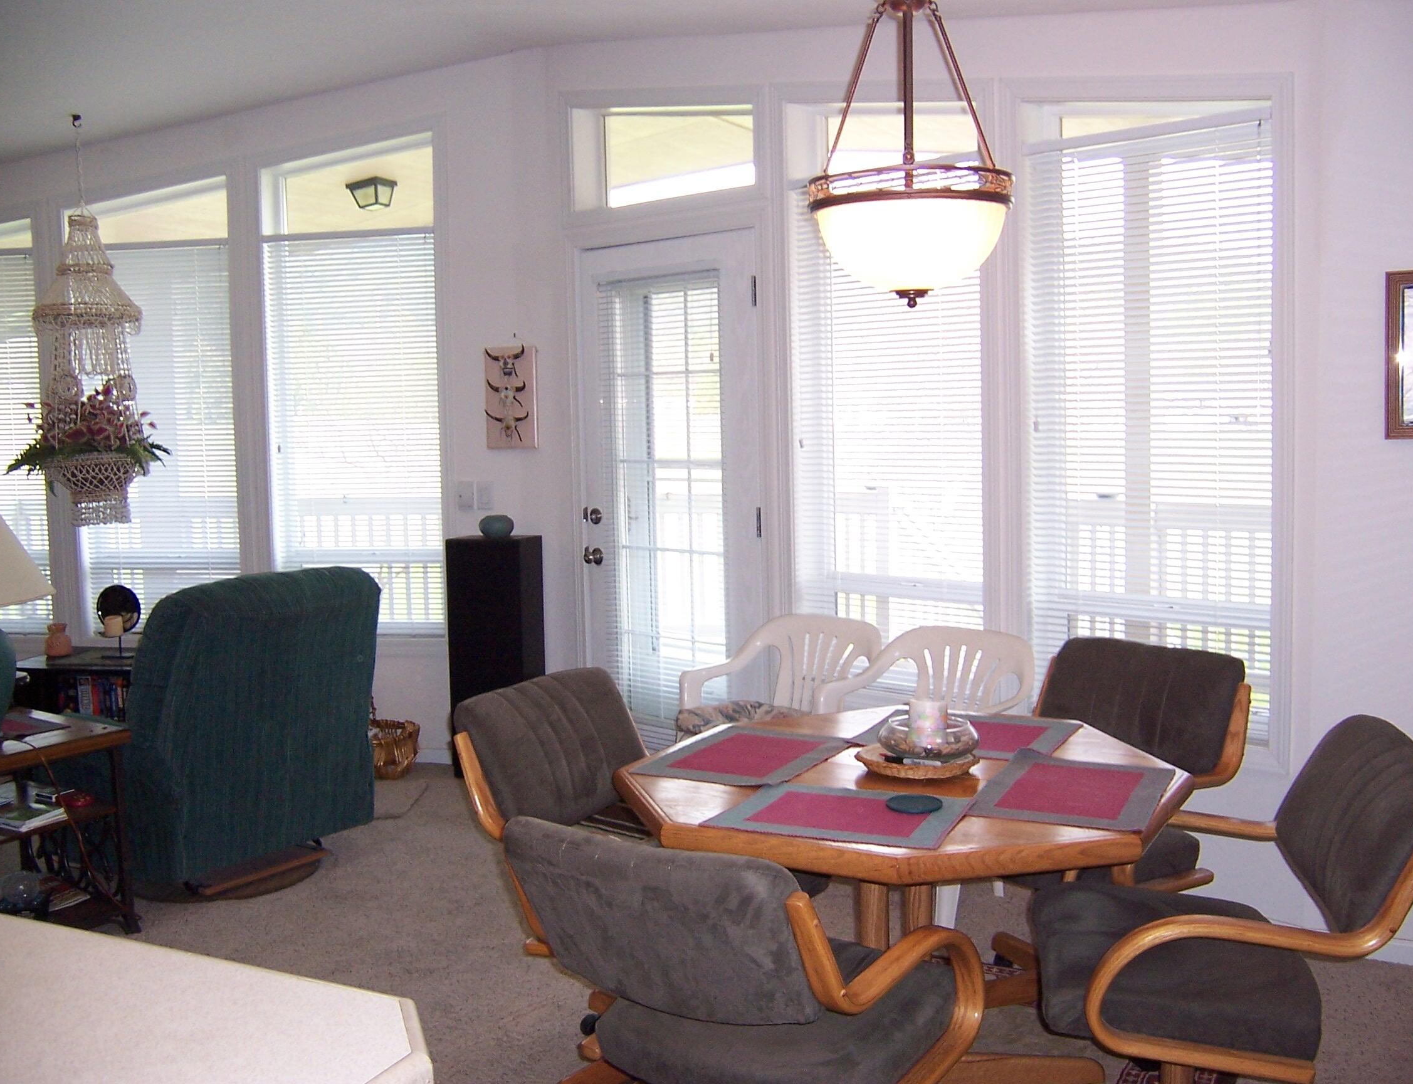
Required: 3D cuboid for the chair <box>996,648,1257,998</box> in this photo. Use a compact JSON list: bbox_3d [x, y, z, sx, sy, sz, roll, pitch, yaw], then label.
[{"bbox_3d":[0.904,0.694,3.315,0.620,0.850,0.600,-6,7,-39],"label":"chair"}]

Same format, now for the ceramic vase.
[{"bbox_3d":[-2.787,0.411,5.910,0.118,0.147,0.118,0,5,10],"label":"ceramic vase"}]

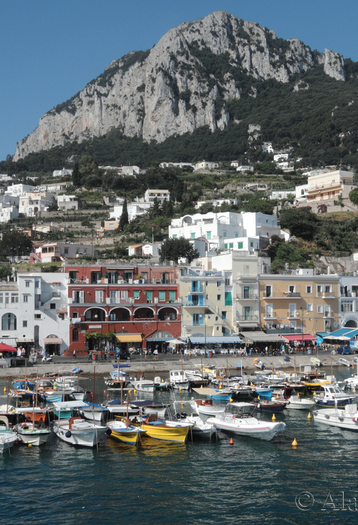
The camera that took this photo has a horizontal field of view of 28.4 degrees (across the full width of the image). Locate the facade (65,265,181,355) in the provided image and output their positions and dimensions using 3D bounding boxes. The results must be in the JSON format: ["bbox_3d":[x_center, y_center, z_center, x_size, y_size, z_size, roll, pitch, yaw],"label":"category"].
[{"bbox_3d":[-11.565,9.856,145.177,22.200,17.400,11.000,1,-3,-16],"label":"facade"}]

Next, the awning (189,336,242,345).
[{"bbox_3d":[7.410,15.592,141.549,10.100,1.496,2.800,1,-4,-11],"label":"awning"}]

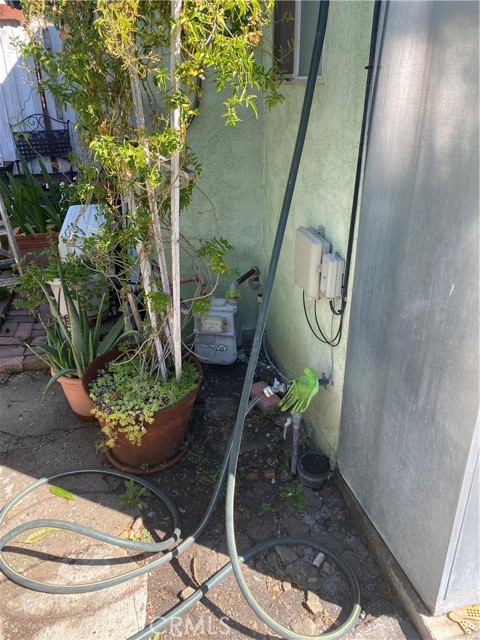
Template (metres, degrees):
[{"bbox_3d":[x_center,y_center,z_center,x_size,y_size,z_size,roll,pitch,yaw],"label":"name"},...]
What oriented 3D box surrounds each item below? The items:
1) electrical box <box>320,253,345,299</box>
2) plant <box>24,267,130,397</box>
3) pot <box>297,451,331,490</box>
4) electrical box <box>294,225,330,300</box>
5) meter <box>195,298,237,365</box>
[{"bbox_3d":[0.328,-0.155,1.702,0.053,0.134,0.074,-5,25,-9],"label":"electrical box"},{"bbox_3d":[-0.744,0.053,2.128,0.460,0.570,0.410,-1,25,0],"label":"plant"},{"bbox_3d":[0.287,0.575,1.864,0.130,0.105,0.130,-1,25,0],"label":"pot"},{"bbox_3d":[0.281,-0.221,1.890,0.073,0.226,0.190,-5,25,-9],"label":"electrical box"},{"bbox_3d":[-0.124,0.051,2.638,0.230,0.335,0.190,1,25,5],"label":"meter"}]

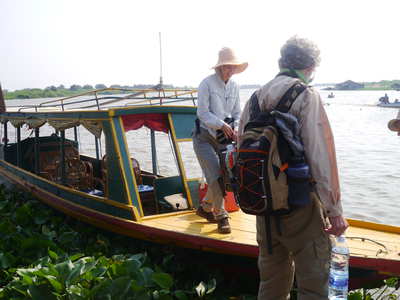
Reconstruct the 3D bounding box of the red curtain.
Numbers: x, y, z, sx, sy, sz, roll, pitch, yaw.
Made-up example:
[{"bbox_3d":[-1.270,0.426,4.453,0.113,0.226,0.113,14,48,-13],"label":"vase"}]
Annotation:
[{"bbox_3d":[-0.612,-0.291,5.100,0.680,0.220,0.070,-6,10,-39],"label":"red curtain"}]

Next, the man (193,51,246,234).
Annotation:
[{"bbox_3d":[0.190,-0.080,4.230,0.540,1.700,0.520,-6,10,-39],"label":"man"}]

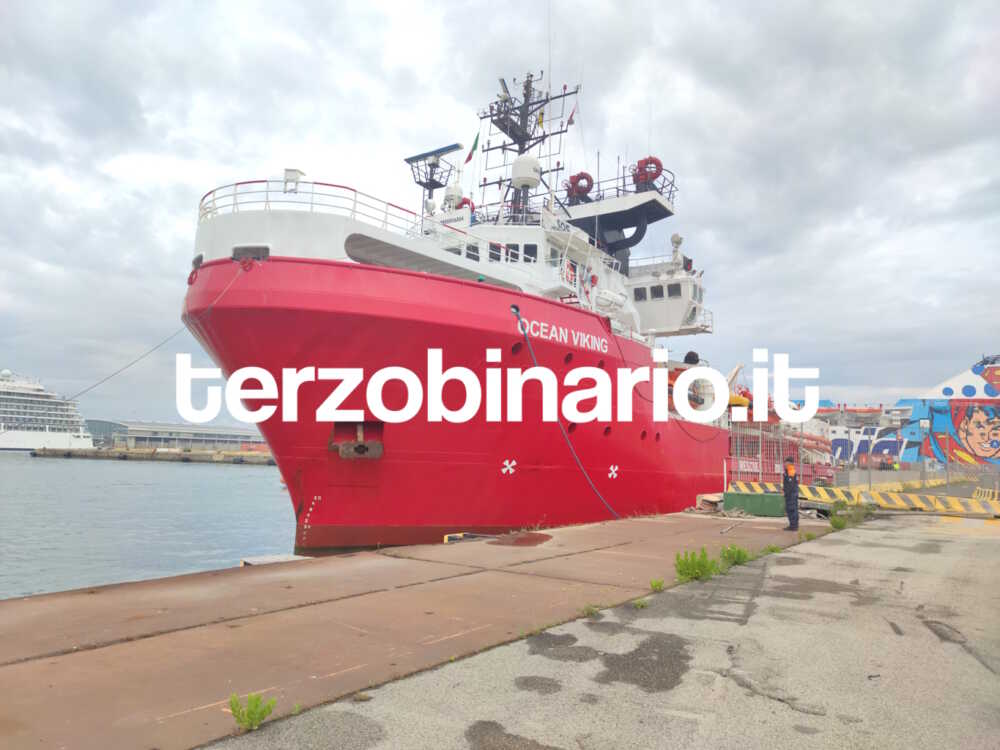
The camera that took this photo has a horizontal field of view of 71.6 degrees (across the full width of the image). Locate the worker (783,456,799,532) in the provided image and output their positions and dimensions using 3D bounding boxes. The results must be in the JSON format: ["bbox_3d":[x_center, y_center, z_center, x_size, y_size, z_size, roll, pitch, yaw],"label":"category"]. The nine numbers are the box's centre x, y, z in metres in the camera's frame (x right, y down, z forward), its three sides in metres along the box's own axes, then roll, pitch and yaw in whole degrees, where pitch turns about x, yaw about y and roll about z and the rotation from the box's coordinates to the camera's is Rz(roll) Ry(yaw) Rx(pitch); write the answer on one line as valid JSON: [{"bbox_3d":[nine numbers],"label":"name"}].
[{"bbox_3d":[7.147,2.904,17.060,0.360,1.740,0.480,-4,-8,37],"label":"worker"}]

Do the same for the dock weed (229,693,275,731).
[{"bbox_3d":[-1.580,2.149,4.441,0.220,0.190,0.250,-4,-8,38],"label":"dock weed"}]

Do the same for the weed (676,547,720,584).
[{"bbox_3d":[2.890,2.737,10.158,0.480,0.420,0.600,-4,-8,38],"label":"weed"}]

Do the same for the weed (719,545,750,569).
[{"bbox_3d":[3.843,2.941,11.323,0.400,0.300,0.460,-4,-8,38],"label":"weed"}]

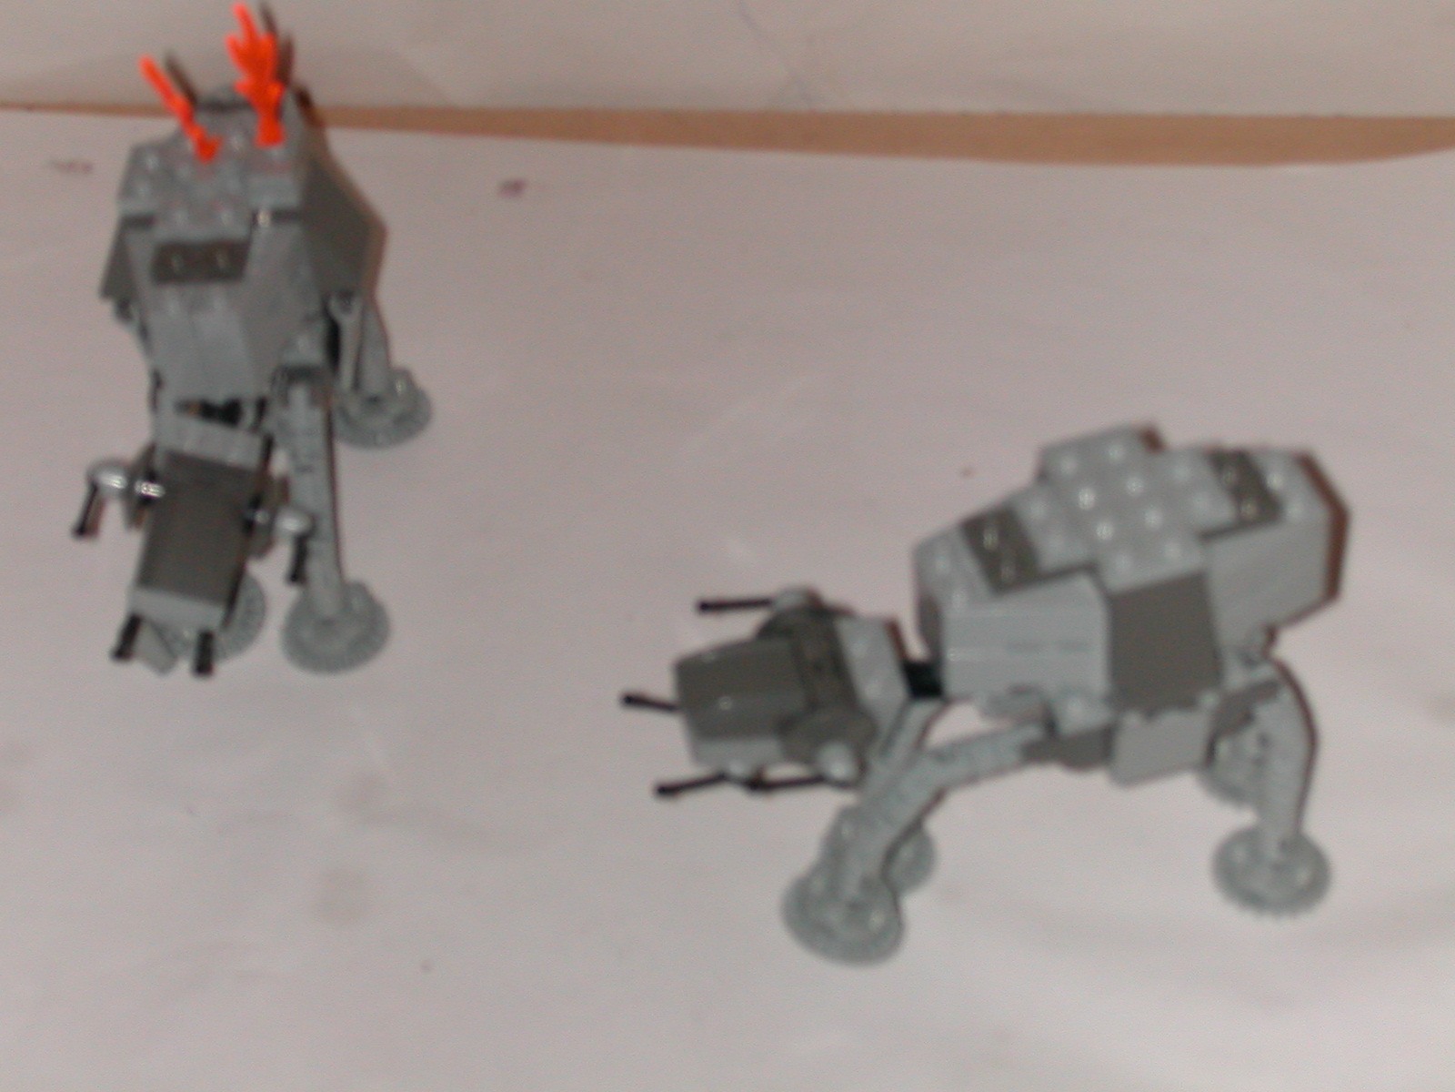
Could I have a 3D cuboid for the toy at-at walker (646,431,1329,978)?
[{"bbox_3d":[0.044,0.029,0.526,0.119,0.081,0.046,-14,44,-9],"label":"toy at-at walker"}]

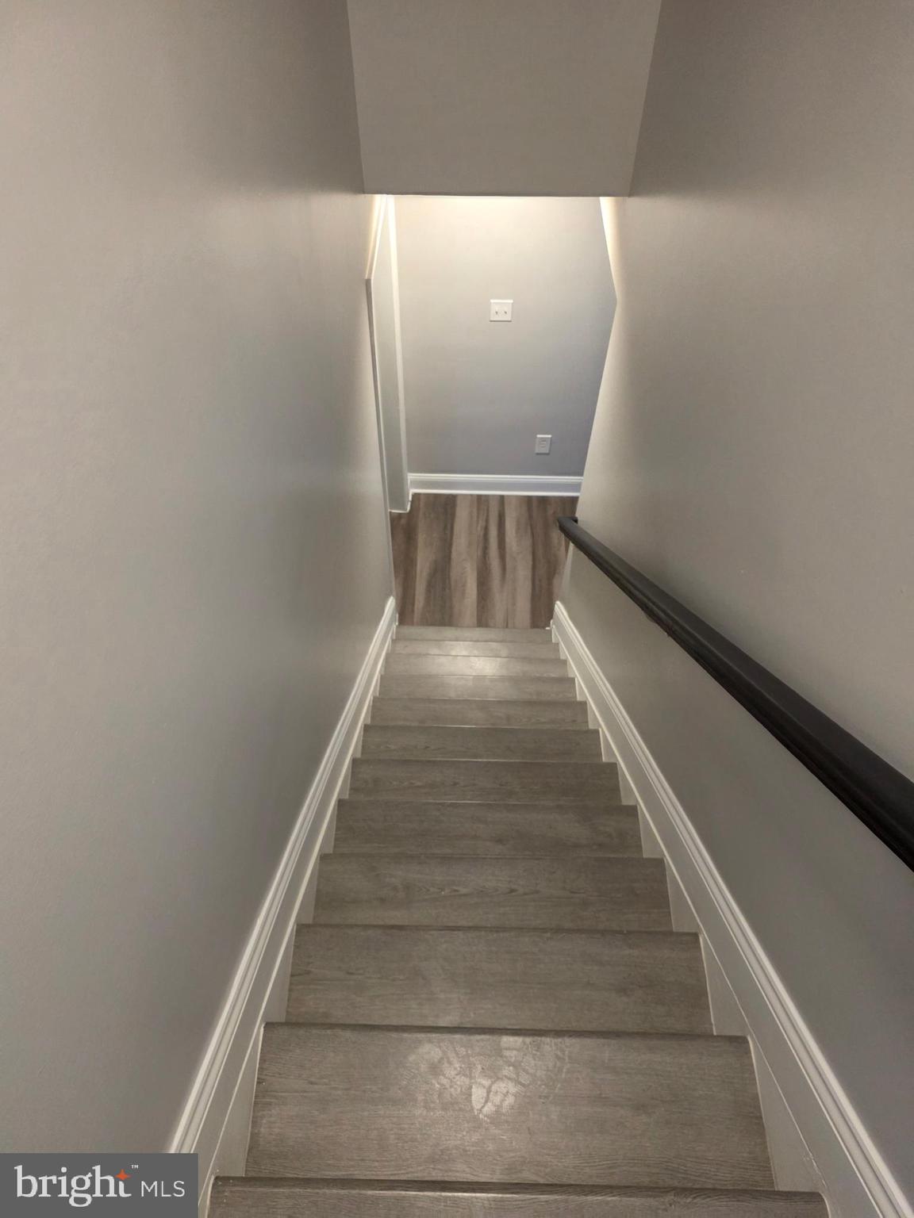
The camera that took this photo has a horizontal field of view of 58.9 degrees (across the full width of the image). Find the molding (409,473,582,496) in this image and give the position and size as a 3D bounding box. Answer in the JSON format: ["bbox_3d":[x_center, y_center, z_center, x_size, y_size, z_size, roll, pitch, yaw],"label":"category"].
[{"bbox_3d":[0.244,-0.773,5.037,1.073,0.165,0.020,1,56,0],"label":"molding"}]

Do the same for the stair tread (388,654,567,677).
[{"bbox_3d":[0.089,0.333,3.661,0.842,0.035,0.240,1,56,0],"label":"stair tread"}]

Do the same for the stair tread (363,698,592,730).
[{"bbox_3d":[0.087,0.460,3.083,0.842,0.035,0.240,1,56,0],"label":"stair tread"}]

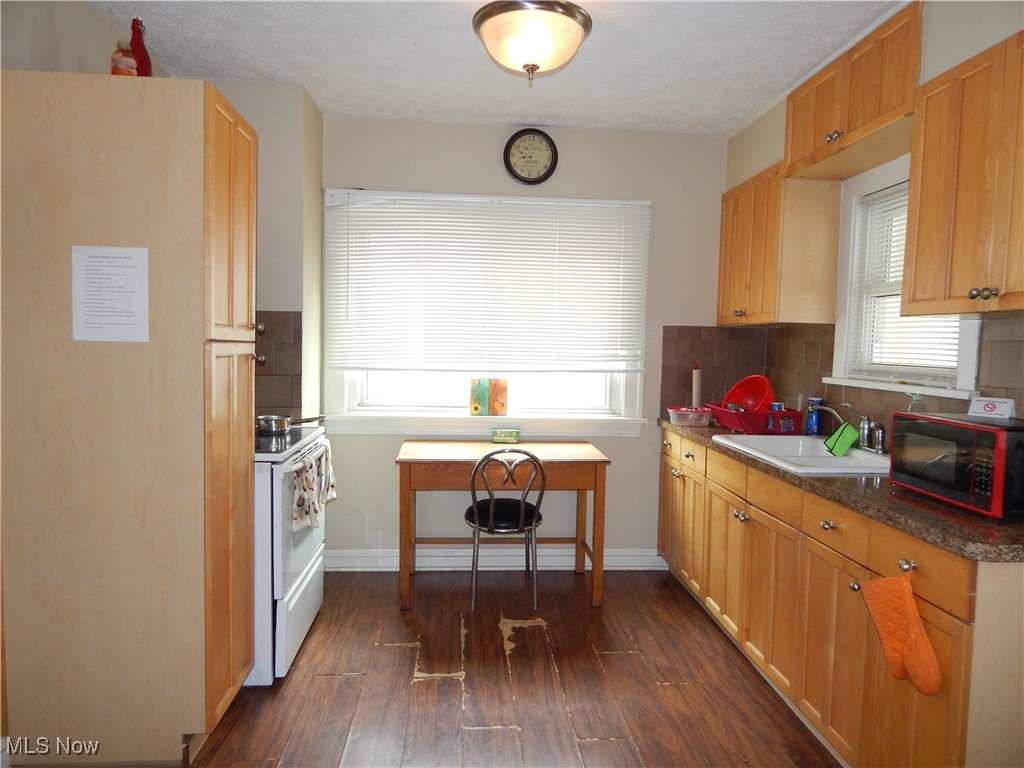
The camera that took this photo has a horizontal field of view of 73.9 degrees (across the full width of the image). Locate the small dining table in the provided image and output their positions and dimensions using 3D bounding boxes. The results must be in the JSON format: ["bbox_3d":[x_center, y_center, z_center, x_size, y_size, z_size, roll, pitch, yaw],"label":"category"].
[{"bbox_3d":[-0.065,0.744,3.688,1.076,0.760,0.555,1,4,-4],"label":"small dining table"}]

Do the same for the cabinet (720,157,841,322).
[{"bbox_3d":[1.399,-0.696,3.628,0.296,0.763,0.752,1,4,-4],"label":"cabinet"}]

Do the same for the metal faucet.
[{"bbox_3d":[1.411,0.183,2.883,0.285,0.190,0.220,1,4,-4],"label":"metal faucet"}]

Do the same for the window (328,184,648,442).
[{"bbox_3d":[-0.136,-0.379,3.897,1.865,1.375,0.125,1,4,-4],"label":"window"}]

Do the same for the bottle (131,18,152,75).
[{"bbox_3d":[-1.248,-1.074,2.269,0.085,0.295,0.085,1,3,-4],"label":"bottle"}]

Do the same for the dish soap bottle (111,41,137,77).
[{"bbox_3d":[-1.215,-0.993,2.135,0.080,0.151,0.080,1,4,-4],"label":"dish soap bottle"}]

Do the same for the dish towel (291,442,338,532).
[{"bbox_3d":[-0.831,0.424,2.883,0.075,0.325,0.550,1,4,-4],"label":"dish towel"}]

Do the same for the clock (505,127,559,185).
[{"bbox_3d":[0.108,-1.285,3.845,0.308,0.312,0.050,1,4,-4],"label":"clock"}]

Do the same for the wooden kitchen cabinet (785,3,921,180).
[{"bbox_3d":[1.476,-1.133,2.773,0.291,0.380,0.924,1,4,-4],"label":"wooden kitchen cabinet"}]

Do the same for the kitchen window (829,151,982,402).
[{"bbox_3d":[1.599,-0.455,2.786,0.120,0.969,1.000,1,4,-4],"label":"kitchen window"}]

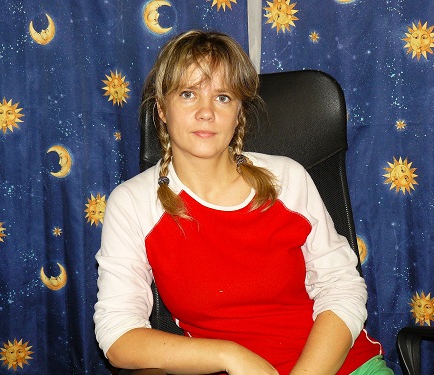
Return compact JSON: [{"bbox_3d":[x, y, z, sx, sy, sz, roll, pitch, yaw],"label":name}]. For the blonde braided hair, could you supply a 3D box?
[{"bbox_3d":[-0.014,-0.120,1.625,0.235,0.320,0.225,1,7,-7],"label":"blonde braided hair"}]

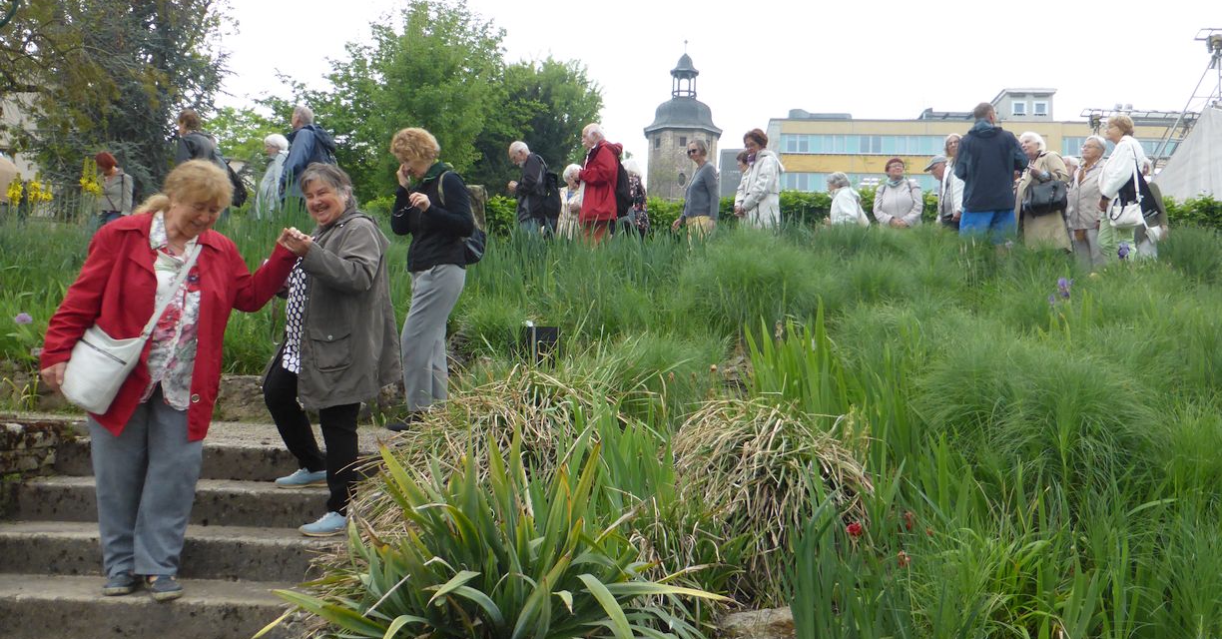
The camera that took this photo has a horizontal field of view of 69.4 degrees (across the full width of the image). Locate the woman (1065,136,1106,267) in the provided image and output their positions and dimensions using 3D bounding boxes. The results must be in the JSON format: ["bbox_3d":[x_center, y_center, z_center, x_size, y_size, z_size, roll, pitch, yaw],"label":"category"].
[{"bbox_3d":[4.258,-0.850,7.853,0.380,1.600,0.480,2,-4,-28],"label":"woman"}]

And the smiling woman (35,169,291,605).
[{"bbox_3d":[-1.605,0.216,3.203,0.820,1.600,0.480,2,-4,-25],"label":"smiling woman"}]

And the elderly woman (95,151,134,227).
[{"bbox_3d":[-5.246,-0.990,9.240,0.480,1.550,0.360,0,-5,14],"label":"elderly woman"}]

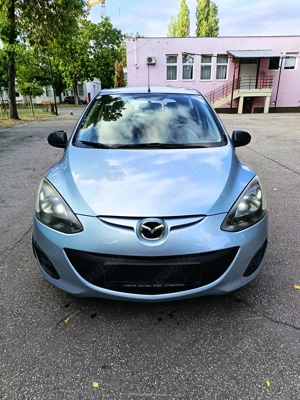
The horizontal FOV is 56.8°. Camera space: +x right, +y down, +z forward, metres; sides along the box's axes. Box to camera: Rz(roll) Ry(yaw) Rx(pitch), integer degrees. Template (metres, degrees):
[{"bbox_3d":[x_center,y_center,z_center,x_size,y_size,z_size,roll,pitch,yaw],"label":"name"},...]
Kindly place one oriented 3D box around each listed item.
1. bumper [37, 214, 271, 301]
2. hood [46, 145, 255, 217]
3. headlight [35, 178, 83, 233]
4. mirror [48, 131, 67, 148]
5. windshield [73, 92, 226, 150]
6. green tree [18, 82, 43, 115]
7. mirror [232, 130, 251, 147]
[{"bbox_3d":[0.015,0.318,1.823,1.660,0.560,0.500,0,21,-1],"label":"bumper"},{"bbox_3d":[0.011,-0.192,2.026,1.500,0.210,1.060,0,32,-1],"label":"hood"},{"bbox_3d":[-0.609,0.022,1.875,0.335,0.285,0.420,0,21,-1],"label":"headlight"},{"bbox_3d":[-0.890,-0.594,2.697,0.205,0.145,0.120,0,21,-1],"label":"mirror"},{"bbox_3d":[0.002,-0.775,2.660,1.400,0.180,0.930,0,48,-1],"label":"windshield"},{"bbox_3d":[-8.404,-7.223,19.847,1.980,2.250,1.980,0,21,-1],"label":"green tree"},{"bbox_3d":[0.895,-0.601,2.715,0.205,0.145,0.120,0,21,-1],"label":"mirror"}]

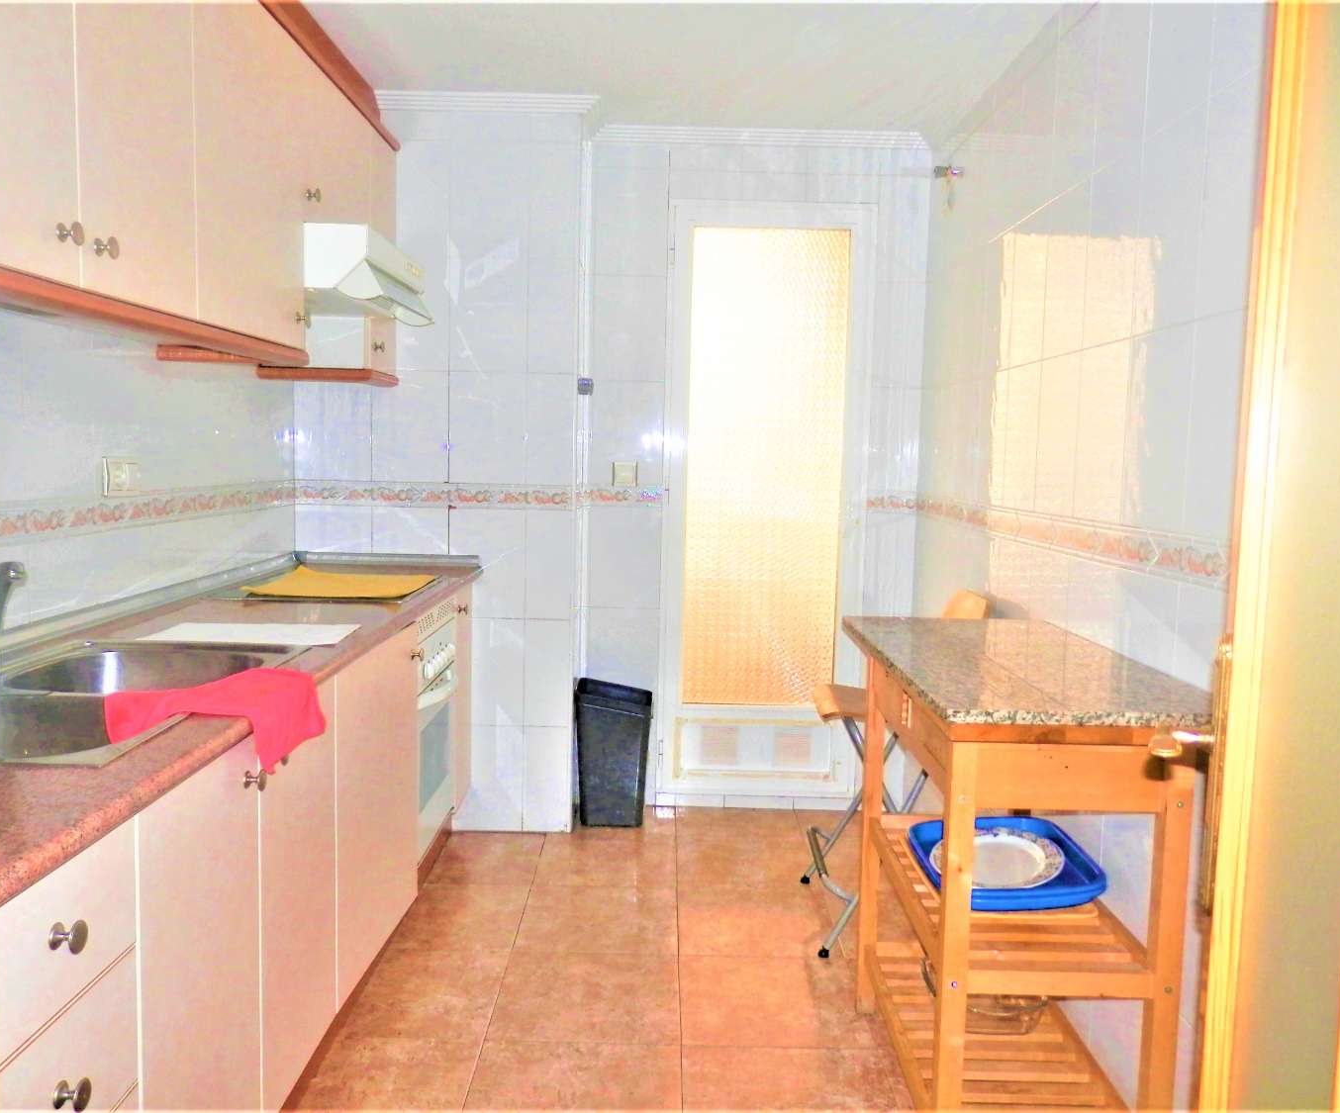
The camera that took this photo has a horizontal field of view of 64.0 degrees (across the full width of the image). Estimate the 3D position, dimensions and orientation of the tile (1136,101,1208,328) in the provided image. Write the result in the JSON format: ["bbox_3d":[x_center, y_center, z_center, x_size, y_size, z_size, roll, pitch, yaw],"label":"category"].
[{"bbox_3d":[0.901,-0.595,1.926,0.010,0.365,0.250,1,5,0],"label":"tile"}]

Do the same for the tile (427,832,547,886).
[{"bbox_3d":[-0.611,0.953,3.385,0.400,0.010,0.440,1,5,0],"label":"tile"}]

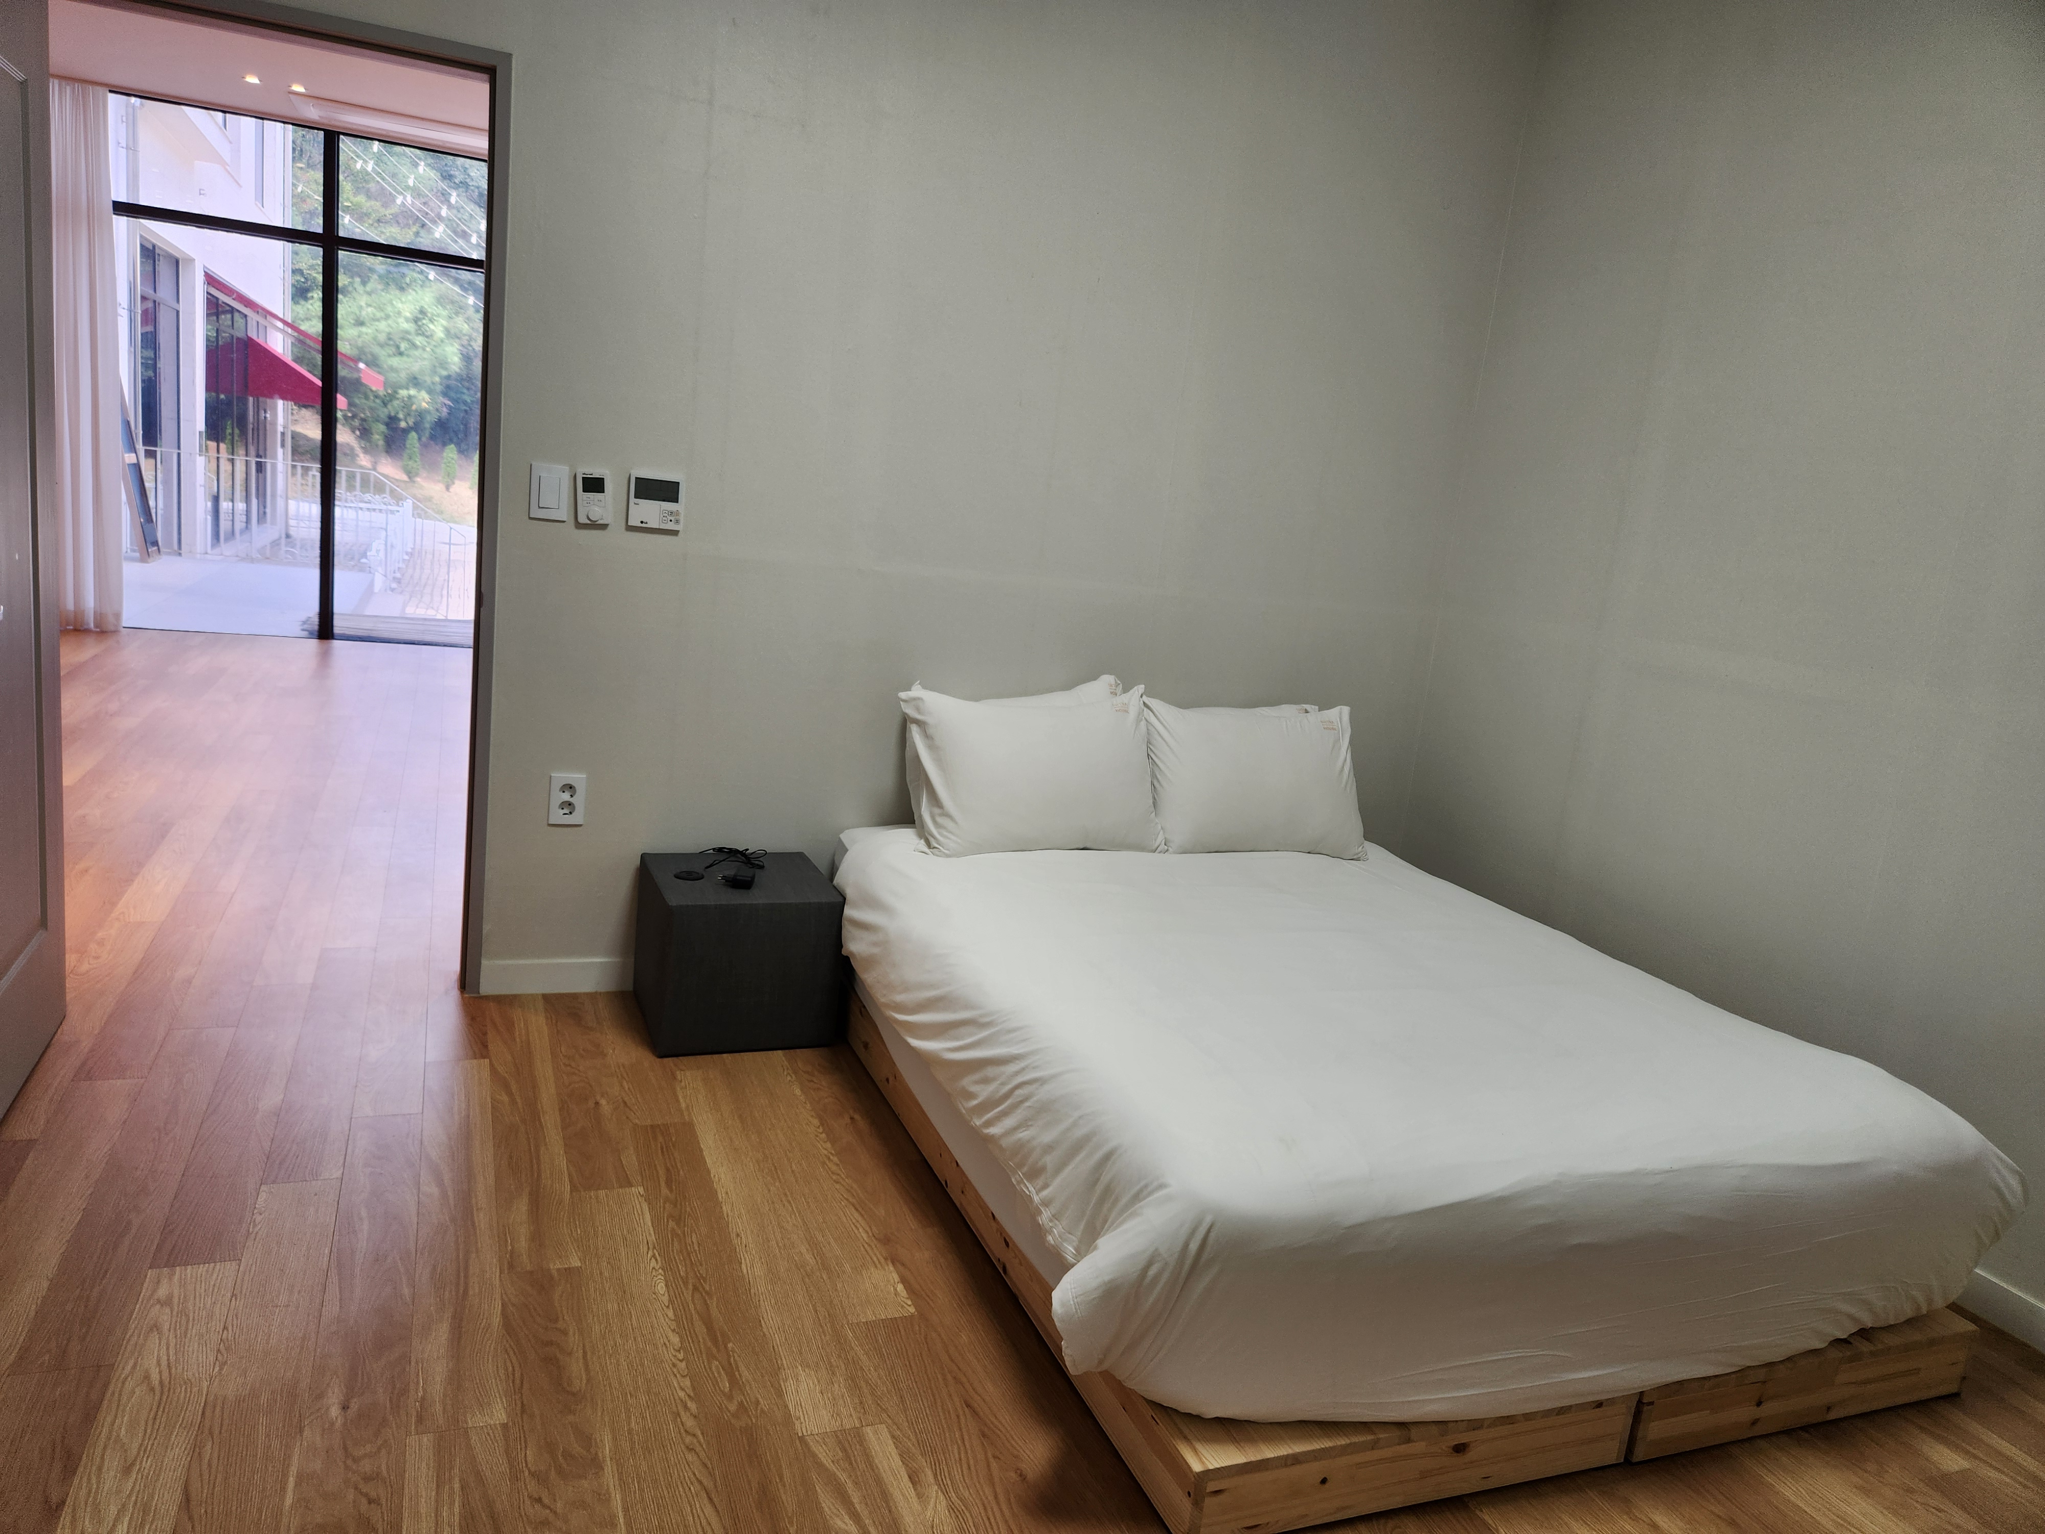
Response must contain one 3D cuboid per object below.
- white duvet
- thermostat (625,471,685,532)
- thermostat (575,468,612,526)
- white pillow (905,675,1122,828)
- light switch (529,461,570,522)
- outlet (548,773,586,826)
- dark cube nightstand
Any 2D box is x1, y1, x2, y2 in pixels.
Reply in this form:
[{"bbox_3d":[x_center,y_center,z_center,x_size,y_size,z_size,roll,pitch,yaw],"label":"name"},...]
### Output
[{"bbox_3d":[0.578,0.548,2.869,1.660,0.350,2.015,2,11,-23],"label":"white duvet"},{"bbox_3d":[-0.854,-0.616,3.163,0.120,0.121,0.018,2,11,-23],"label":"thermostat"},{"bbox_3d":[-0.981,-0.615,3.108,0.071,0.118,0.022,2,11,-23],"label":"thermostat"},{"bbox_3d":[-0.009,-0.027,3.543,0.630,0.430,0.140,2,2,-23],"label":"white pillow"},{"bbox_3d":[-1.072,-0.620,3.075,0.077,0.120,0.011,2,11,-23],"label":"light switch"},{"bbox_3d":[-1.081,0.078,3.230,0.077,0.120,0.011,2,11,-23],"label":"outlet"},{"bbox_3d":[-0.679,0.435,3.247,0.404,0.354,0.410,2,11,-23],"label":"dark cube nightstand"}]

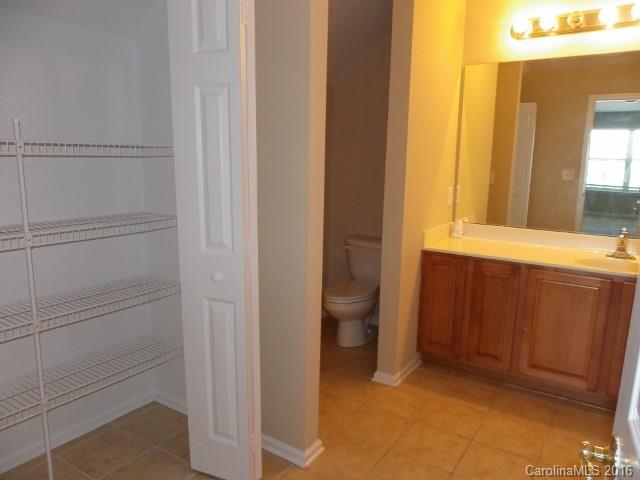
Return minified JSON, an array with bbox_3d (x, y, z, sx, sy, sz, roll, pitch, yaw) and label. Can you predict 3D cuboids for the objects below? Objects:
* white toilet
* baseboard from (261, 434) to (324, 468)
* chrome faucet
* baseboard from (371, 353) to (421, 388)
[{"bbox_3d":[0.298,0.387,3.615,0.464,0.715,0.682,8,12,33],"label":"white toilet"},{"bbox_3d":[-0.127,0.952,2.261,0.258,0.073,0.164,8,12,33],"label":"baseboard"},{"bbox_3d":[1.773,0.019,2.813,0.152,0.177,0.131,8,12,33],"label":"chrome faucet"},{"bbox_3d":[0.511,0.810,3.102,0.157,0.073,0.435,8,12,33],"label":"baseboard"}]

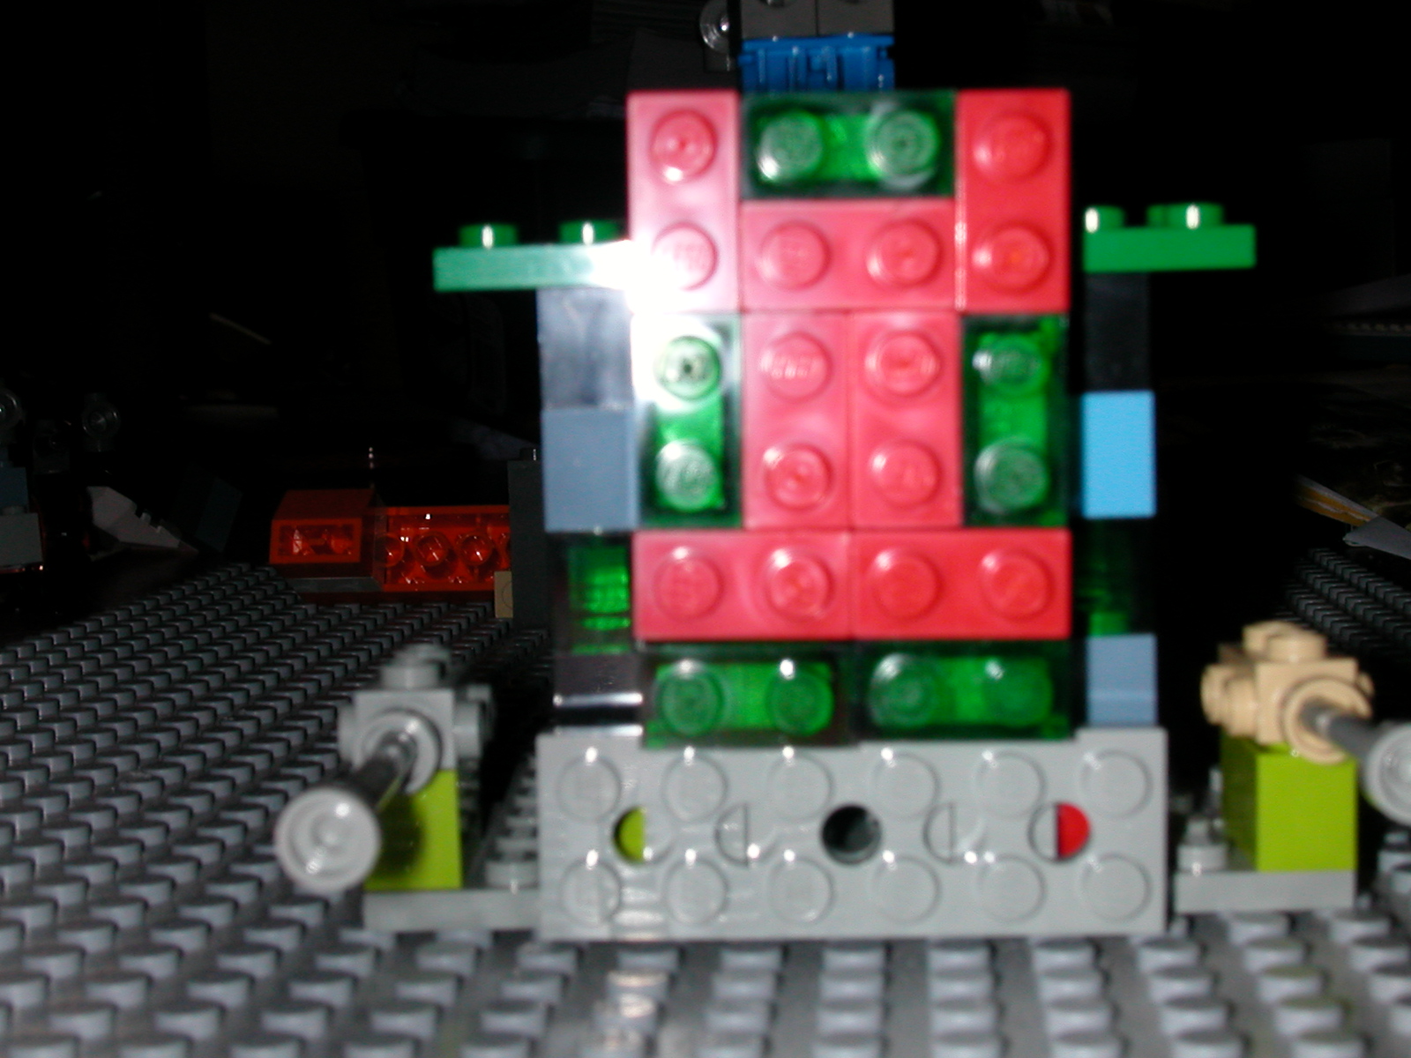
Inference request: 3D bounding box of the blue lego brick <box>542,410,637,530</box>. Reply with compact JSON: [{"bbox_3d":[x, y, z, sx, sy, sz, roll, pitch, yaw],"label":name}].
[{"bbox_3d":[-0.009,-0.005,0.191,0.008,0.010,0.008,-2,5,2],"label":"blue lego brick"}]

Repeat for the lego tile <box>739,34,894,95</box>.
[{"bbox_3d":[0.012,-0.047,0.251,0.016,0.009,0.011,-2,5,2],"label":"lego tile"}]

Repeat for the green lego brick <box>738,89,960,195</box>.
[{"bbox_3d":[0.010,-0.028,0.175,0.016,0.008,0.011,0,4,2],"label":"green lego brick"}]

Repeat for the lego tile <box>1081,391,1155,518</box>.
[{"bbox_3d":[0.031,-0.006,0.187,0.008,0.010,0.010,-1,5,3],"label":"lego tile"}]

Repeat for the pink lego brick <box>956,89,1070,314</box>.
[{"bbox_3d":[0.023,-0.024,0.175,0.008,0.016,0.011,0,4,2],"label":"pink lego brick"}]

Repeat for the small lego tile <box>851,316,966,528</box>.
[{"bbox_3d":[0.015,-0.008,0.176,0.008,0.016,0.011,0,4,2],"label":"small lego tile"}]

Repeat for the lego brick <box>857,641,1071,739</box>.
[{"bbox_3d":[0.019,0.012,0.178,0.016,0.008,0.011,0,4,2],"label":"lego brick"}]

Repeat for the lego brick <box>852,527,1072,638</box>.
[{"bbox_3d":[0.019,0.004,0.175,0.016,0.008,0.009,0,4,3],"label":"lego brick"}]

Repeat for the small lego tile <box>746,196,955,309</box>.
[{"bbox_3d":[0.010,-0.020,0.174,0.016,0.008,0.009,0,4,3],"label":"small lego tile"}]

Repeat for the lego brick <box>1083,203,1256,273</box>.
[{"bbox_3d":[0.035,-0.023,0.190,0.016,0.005,0.015,-1,5,3],"label":"lego brick"}]

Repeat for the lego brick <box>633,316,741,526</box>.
[{"bbox_3d":[-0.001,-0.008,0.177,0.008,0.016,0.011,0,4,2],"label":"lego brick"}]

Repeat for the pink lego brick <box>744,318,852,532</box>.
[{"bbox_3d":[0.007,-0.008,0.175,0.008,0.016,0.009,0,4,3],"label":"pink lego brick"}]

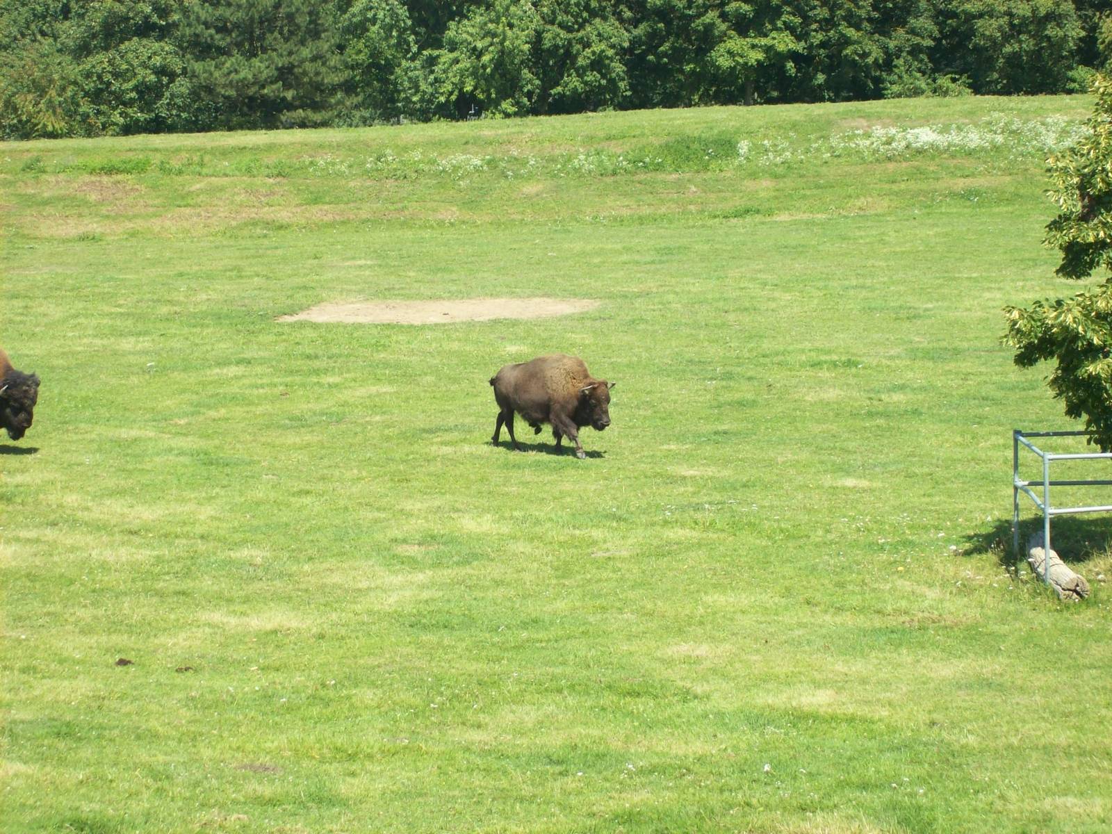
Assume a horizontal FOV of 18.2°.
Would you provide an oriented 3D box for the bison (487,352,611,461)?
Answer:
[{"bbox_3d":[-0.079,-0.237,57.300,2.420,1.670,0.850,4,9,35],"label":"bison"}]

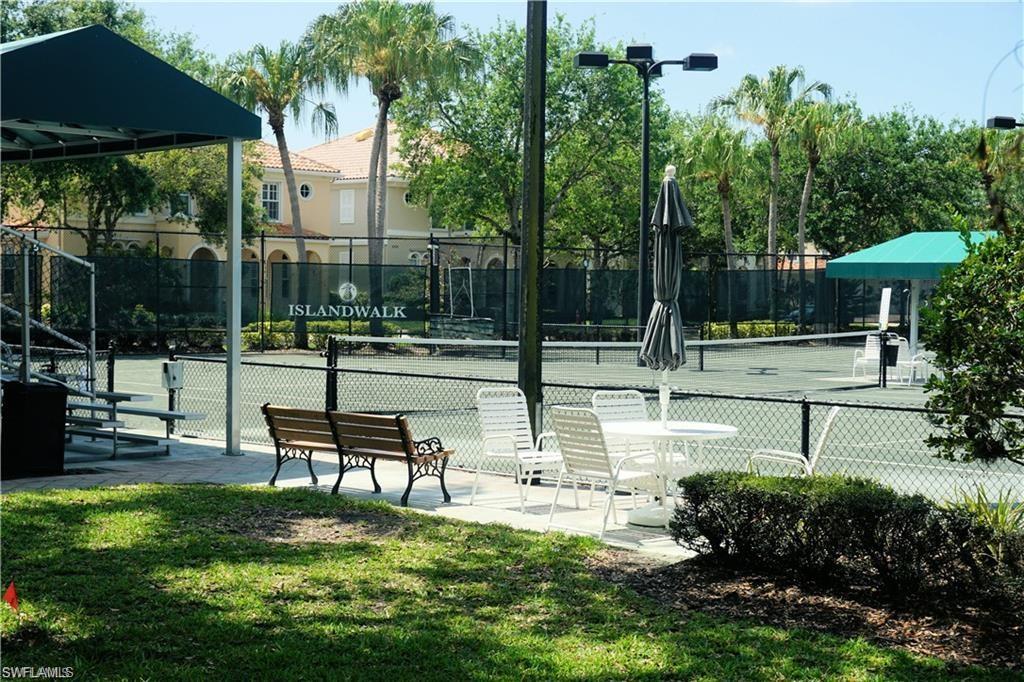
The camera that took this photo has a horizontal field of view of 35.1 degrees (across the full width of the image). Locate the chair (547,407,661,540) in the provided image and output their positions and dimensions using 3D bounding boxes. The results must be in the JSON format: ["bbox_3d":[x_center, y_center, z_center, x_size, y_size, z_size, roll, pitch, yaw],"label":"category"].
[{"bbox_3d":[0.697,0.906,11.566,0.710,0.900,0.570,-1,2,-45],"label":"chair"}]

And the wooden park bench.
[{"bbox_3d":[-1.300,0.913,13.517,0.570,0.725,1.910,-1,2,-45],"label":"wooden park bench"}]

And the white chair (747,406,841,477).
[{"bbox_3d":[1.990,0.919,11.450,0.680,0.910,0.570,1,2,15],"label":"white chair"}]

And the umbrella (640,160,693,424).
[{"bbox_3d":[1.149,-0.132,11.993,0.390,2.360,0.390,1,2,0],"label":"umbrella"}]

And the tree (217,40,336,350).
[{"bbox_3d":[-6.621,-4.188,46.375,3.400,8.856,3.400,1,2,0],"label":"tree"}]

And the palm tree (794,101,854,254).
[{"bbox_3d":[12.123,-4.678,62.868,2.700,9.329,2.700,1,2,0],"label":"palm tree"}]

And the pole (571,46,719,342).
[{"bbox_3d":[3.125,-3.019,37.679,3.350,7.230,3.200,1,2,5],"label":"pole"}]

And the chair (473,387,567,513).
[{"bbox_3d":[0.104,0.859,12.820,0.570,0.910,0.680,-1,2,-45],"label":"chair"}]

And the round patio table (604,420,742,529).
[{"bbox_3d":[1.136,0.993,12.025,1.070,0.710,1.070,1,2,0],"label":"round patio table"}]

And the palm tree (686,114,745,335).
[{"bbox_3d":[7.782,-4.225,60.881,2.600,8.438,2.600,1,2,0],"label":"palm tree"}]

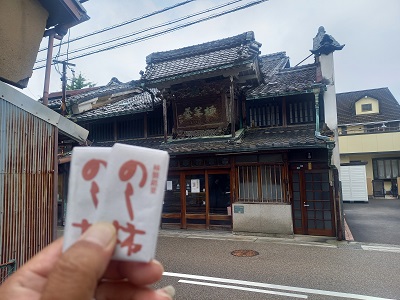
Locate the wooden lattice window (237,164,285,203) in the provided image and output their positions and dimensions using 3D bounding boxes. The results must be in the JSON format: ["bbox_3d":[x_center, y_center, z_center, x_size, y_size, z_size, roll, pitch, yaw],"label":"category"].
[{"bbox_3d":[1.829,1.029,8.782,1.472,1.107,0.150,-4,-6,22],"label":"wooden lattice window"}]

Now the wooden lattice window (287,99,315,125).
[{"bbox_3d":[3.329,-1.236,9.543,0.860,0.813,0.120,-4,-6,22],"label":"wooden lattice window"}]

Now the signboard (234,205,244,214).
[{"bbox_3d":[1.220,1.838,8.872,0.305,0.218,0.030,-4,-6,22],"label":"signboard"}]

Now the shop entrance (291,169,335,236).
[{"bbox_3d":[3.222,1.499,8.282,1.122,1.843,0.120,-4,-6,22],"label":"shop entrance"}]

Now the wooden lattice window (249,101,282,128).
[{"bbox_3d":[2.260,-1.198,9.982,1.152,0.868,0.120,-4,-6,22],"label":"wooden lattice window"}]

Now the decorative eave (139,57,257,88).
[{"bbox_3d":[-0.004,-2.502,9.611,3.889,0.583,0.900,-4,-6,25],"label":"decorative eave"}]

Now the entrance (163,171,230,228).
[{"bbox_3d":[-0.137,1.653,9.709,2.522,1.986,0.150,-4,-6,22],"label":"entrance"}]

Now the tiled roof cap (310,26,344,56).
[{"bbox_3d":[3.764,-3.155,8.557,0.862,0.730,0.750,-4,-6,22],"label":"tiled roof cap"}]

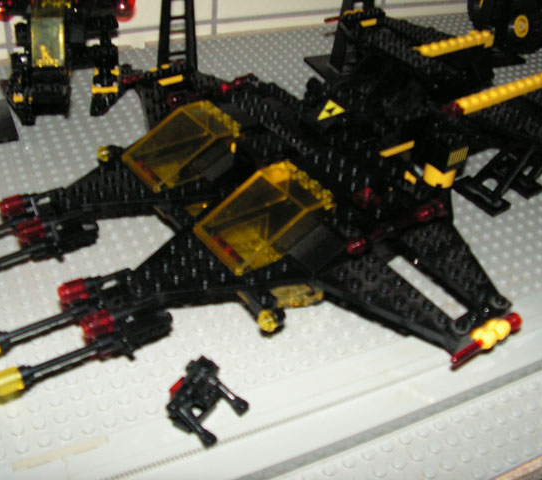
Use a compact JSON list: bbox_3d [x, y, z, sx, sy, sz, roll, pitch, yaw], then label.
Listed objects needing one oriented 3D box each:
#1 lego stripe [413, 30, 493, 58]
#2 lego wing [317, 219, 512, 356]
[{"bbox_3d":[0.109,-0.115,0.395,0.068,0.007,0.009,-22,49,-31],"label":"lego stripe"},{"bbox_3d":[0.066,0.017,0.273,0.077,0.007,0.061,-22,49,-31],"label":"lego wing"}]

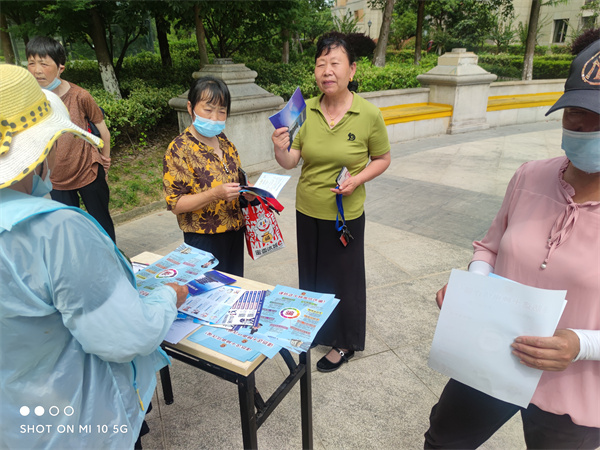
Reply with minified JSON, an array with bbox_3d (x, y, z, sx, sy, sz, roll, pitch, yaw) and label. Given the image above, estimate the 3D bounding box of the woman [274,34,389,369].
[{"bbox_3d":[0.165,-0.014,1.918,0.500,1.570,0.380,11,24,26],"label":"woman"}]

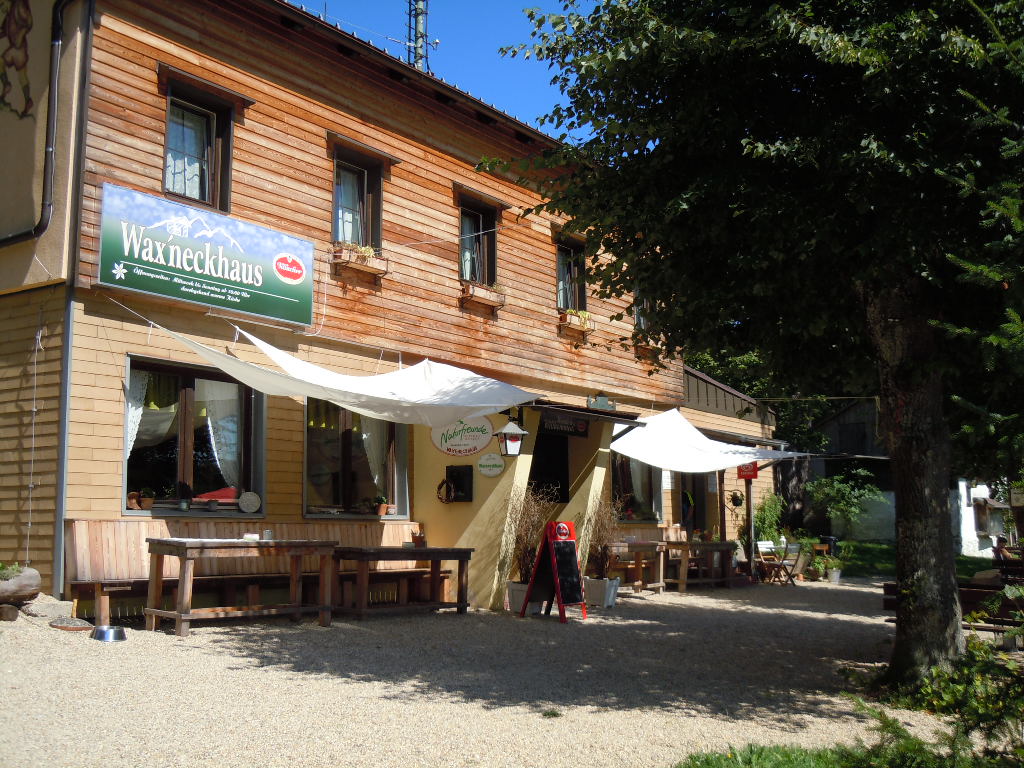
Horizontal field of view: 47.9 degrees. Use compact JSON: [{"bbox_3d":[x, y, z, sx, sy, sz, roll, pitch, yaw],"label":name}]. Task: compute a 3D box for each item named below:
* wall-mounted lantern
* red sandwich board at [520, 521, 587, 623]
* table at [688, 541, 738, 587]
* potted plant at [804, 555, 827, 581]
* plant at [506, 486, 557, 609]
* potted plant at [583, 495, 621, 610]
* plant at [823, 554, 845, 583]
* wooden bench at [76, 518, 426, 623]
[{"bbox_3d":[-0.019,0.651,14.300,0.340,0.480,0.340,3,-8,-26],"label":"wall-mounted lantern"},{"bbox_3d":[0.472,2.119,13.159,0.540,1.080,0.620,-4,-9,28],"label":"red sandwich board"},{"bbox_3d":[3.073,3.017,19.049,0.580,0.760,1.800,-6,-9,34],"label":"table"},{"bbox_3d":[6.353,3.854,24.111,0.400,0.520,0.400,-6,-10,36],"label":"potted plant"},{"bbox_3d":[0.217,1.832,12.850,0.480,1.420,0.500,-6,-9,34],"label":"plant"},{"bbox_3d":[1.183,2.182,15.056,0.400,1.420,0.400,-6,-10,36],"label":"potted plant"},{"bbox_3d":[6.475,3.725,23.242,0.380,0.560,0.380,-6,-10,36],"label":"plant"},{"bbox_3d":[-2.443,1.993,12.569,0.540,0.972,5.060,-6,-10,36],"label":"wooden bench"}]

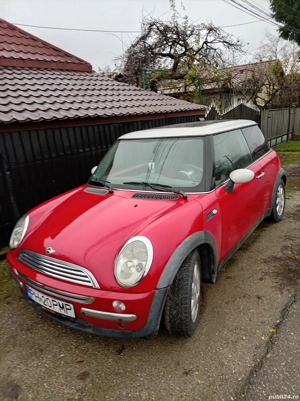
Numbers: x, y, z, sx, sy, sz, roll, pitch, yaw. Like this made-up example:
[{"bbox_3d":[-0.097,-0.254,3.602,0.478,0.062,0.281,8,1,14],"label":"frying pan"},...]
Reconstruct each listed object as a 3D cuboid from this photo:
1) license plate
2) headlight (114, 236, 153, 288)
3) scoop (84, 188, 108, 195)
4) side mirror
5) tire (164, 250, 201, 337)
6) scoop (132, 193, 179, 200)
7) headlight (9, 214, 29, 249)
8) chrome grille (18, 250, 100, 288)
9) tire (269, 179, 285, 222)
[{"bbox_3d":[-0.681,0.683,1.959,0.520,0.112,0.020,5,18,36],"label":"license plate"},{"bbox_3d":[-0.090,0.349,1.709,0.225,0.255,0.200,2,16,26],"label":"headlight"},{"bbox_3d":[-0.503,-0.075,2.698,0.100,0.045,0.390,-18,19,-40],"label":"scoop"},{"bbox_3d":[0.731,-0.161,2.364,0.250,0.215,0.150,5,18,36],"label":"side mirror"},{"bbox_3d":[0.249,0.633,2.022,0.178,0.605,0.605,-1,15,17],"label":"tire"},{"bbox_3d":[0.049,-0.026,2.298,0.390,0.045,0.100,1,16,25],"label":"scoop"},{"bbox_3d":[-1.060,0.264,2.411,0.200,0.255,0.225,-19,19,-41],"label":"headlight"},{"bbox_3d":[-0.665,0.435,1.951,0.900,0.160,0.105,5,18,36],"label":"chrome grille"},{"bbox_3d":[1.688,-0.003,3.907,0.178,0.605,0.605,5,18,36],"label":"tire"}]

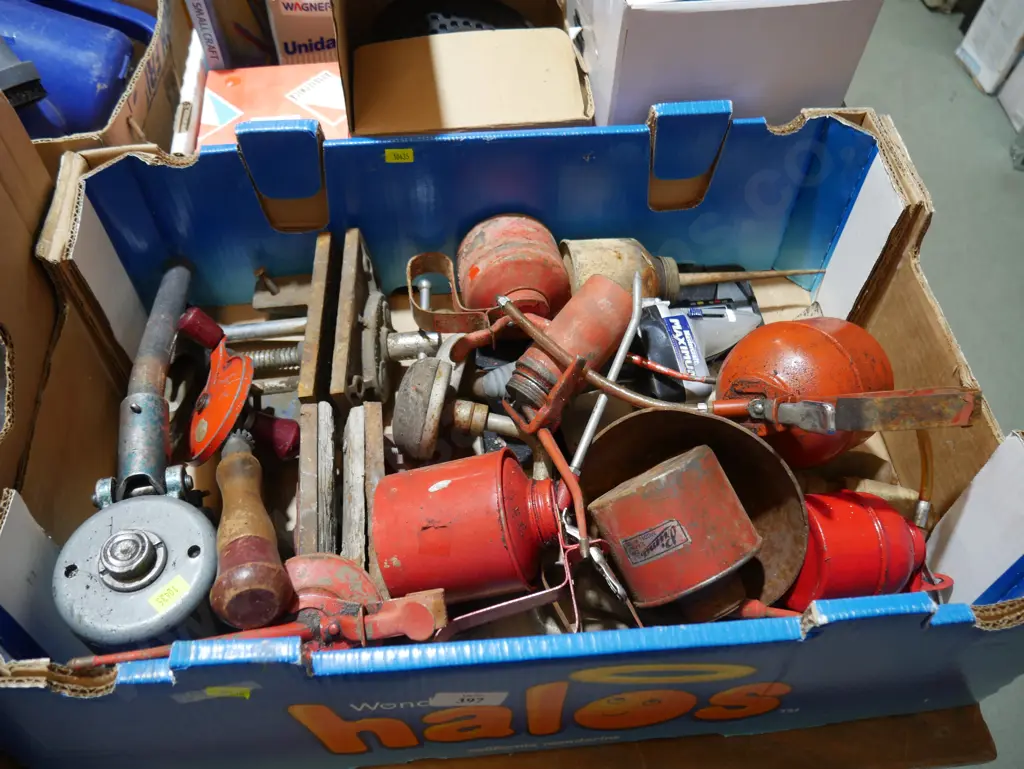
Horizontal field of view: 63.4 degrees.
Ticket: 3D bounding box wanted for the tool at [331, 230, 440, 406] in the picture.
[{"bbox_3d":[-0.095,-0.036,0.651,0.078,0.085,0.162,-3,55,-3],"label":"tool"}]

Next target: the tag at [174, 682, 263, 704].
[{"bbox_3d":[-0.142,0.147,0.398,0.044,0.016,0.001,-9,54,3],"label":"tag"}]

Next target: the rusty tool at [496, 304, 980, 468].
[{"bbox_3d":[0.157,0.002,0.578,0.305,0.128,0.112,5,93,5],"label":"rusty tool"}]

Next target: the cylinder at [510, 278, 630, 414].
[{"bbox_3d":[0.042,-0.032,0.610,0.049,0.049,0.116,42,69,1],"label":"cylinder"}]

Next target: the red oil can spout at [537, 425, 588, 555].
[{"bbox_3d":[0.035,0.068,0.530,0.018,0.011,0.091,-13,60,-10],"label":"red oil can spout"}]

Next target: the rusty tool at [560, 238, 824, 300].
[{"bbox_3d":[0.156,-0.091,0.706,0.232,0.068,0.068,-4,55,-4],"label":"rusty tool"}]

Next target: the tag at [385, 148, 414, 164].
[{"bbox_3d":[-0.086,-0.176,0.637,0.021,0.013,0.001,-4,54,-4],"label":"tag"}]

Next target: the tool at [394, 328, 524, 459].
[{"bbox_3d":[-0.042,0.008,0.618,0.095,0.080,0.095,-4,55,-4],"label":"tool"}]

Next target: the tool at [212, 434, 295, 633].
[{"bbox_3d":[-0.172,0.084,0.534,0.046,0.046,0.158,-14,38,-11],"label":"tool"}]

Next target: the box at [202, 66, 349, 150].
[{"bbox_3d":[-0.211,-0.217,0.759,0.130,0.070,0.150,-4,54,-4],"label":"box"}]

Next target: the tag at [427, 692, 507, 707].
[{"bbox_3d":[-0.023,0.170,0.446,0.040,0.024,0.001,4,52,-14],"label":"tag"}]

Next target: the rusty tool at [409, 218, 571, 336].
[{"bbox_3d":[-0.019,-0.078,0.679,0.134,0.091,0.088,-4,55,-4],"label":"rusty tool"}]

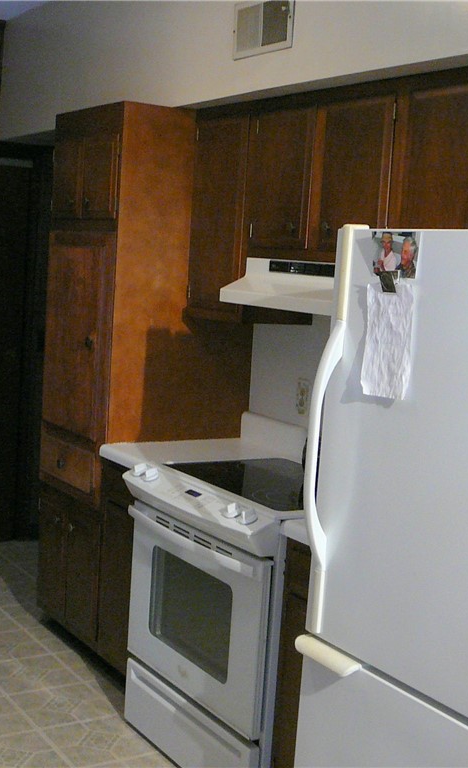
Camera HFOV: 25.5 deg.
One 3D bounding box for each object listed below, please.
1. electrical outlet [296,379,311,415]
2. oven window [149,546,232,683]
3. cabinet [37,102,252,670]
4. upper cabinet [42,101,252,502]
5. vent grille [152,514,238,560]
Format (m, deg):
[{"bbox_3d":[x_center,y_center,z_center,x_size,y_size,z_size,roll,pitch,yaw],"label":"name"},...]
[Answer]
[{"bbox_3d":[0.257,0.046,3.761,0.012,0.127,0.077,-1,8,-33],"label":"electrical outlet"},{"bbox_3d":[-0.132,0.700,3.210,0.025,0.288,0.475,-1,8,-33],"label":"oven window"},{"bbox_3d":[-0.356,0.026,4.149,0.611,2.132,0.586,-1,8,-33],"label":"cabinet"},{"bbox_3d":[-0.333,-0.311,4.110,0.611,1.451,0.586,-1,8,-33],"label":"upper cabinet"},{"bbox_3d":[-0.121,0.472,3.180,0.015,0.033,0.487,-1,8,-33],"label":"vent grille"}]

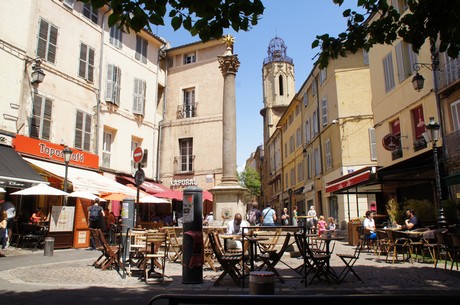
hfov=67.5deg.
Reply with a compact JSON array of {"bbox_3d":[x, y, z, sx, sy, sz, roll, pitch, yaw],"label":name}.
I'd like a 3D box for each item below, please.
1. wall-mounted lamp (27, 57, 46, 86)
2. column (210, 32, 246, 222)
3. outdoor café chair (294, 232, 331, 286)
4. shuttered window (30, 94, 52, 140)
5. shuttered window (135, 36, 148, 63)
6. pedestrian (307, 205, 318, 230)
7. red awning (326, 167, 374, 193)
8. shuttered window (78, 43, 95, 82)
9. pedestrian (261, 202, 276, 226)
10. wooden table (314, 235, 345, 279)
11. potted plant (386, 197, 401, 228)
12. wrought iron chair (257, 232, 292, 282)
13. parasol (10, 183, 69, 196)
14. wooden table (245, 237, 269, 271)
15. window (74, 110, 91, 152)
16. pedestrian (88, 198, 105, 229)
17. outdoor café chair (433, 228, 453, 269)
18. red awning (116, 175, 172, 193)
[{"bbox_3d":[-8.131,-3.404,14.472,0.800,1.100,0.500,-4,-11,21],"label":"wall-mounted lamp"},{"bbox_3d":[-0.011,-0.933,13.921,1.250,8.250,1.250,-4,-11,20],"label":"column"},{"bbox_3d":[1.464,1.812,6.017,0.510,0.850,0.440,1,-10,-5],"label":"outdoor café chair"},{"bbox_3d":[-8.101,-1.482,14.851,0.140,1.900,1.060,-4,-11,20],"label":"shuttered window"},{"bbox_3d":[-5.689,-6.670,22.301,0.120,1.650,1.130,-5,-11,25],"label":"shuttered window"},{"bbox_3d":[4.553,3.811,19.174,0.500,1.630,0.350,0,-10,0],"label":"pedestrian"},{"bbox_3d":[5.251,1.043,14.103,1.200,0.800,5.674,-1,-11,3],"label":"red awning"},{"bbox_3d":[-7.428,-4.648,17.950,0.120,1.900,1.030,-4,-11,21],"label":"shuttered window"},{"bbox_3d":[1.573,2.885,13.817,0.560,1.700,0.360,-1,-11,3],"label":"pedestrian"},{"bbox_3d":[1.869,1.960,6.389,0.630,0.730,0.630,-3,-11,15],"label":"wooden table"},{"bbox_3d":[5.638,2.509,12.030,0.550,1.600,0.550,0,-10,0],"label":"potted plant"},{"bbox_3d":[0.791,1.846,6.177,0.510,0.850,0.440,-1,-10,4],"label":"wrought iron chair"},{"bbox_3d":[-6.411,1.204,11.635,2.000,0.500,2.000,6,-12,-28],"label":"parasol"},{"bbox_3d":[0.485,1.973,6.427,0.600,0.730,0.600,-1,-11,4],"label":"wooden table"},{"bbox_3d":[-7.264,-1.061,17.107,0.140,1.900,1.060,-4,-11,20],"label":"window"},{"bbox_3d":[-4.702,2.547,12.228,0.550,1.720,0.400,2,-11,-12],"label":"pedestrian"},{"bbox_3d":[4.610,2.080,7.414,0.540,0.860,0.500,7,-13,-34],"label":"outdoor café chair"},{"bbox_3d":[-4.685,2.035,20.720,2.000,1.000,4.153,-4,-11,20],"label":"red awning"}]

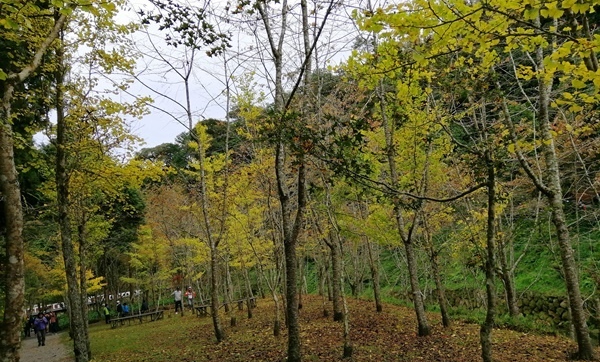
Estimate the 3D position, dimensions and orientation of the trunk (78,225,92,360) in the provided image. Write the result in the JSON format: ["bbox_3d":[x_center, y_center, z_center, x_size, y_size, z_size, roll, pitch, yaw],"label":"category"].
[{"bbox_3d":[-6.171,3.079,12.942,0.195,3.798,0.195,-10,-13,-1],"label":"trunk"}]

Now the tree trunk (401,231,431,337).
[{"bbox_3d":[2.773,2.478,10.988,0.268,2.466,0.268,-7,-13,0],"label":"tree trunk"}]

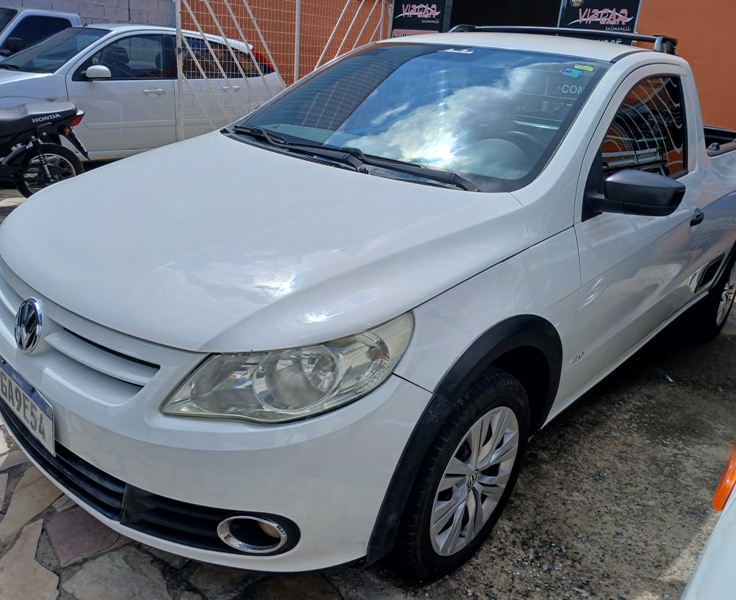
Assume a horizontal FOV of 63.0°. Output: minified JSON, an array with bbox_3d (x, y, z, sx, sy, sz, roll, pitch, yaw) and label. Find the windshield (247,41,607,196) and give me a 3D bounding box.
[{"bbox_3d":[0.146,-0.713,2.121,1.270,0.110,0.860,21,54,37],"label":"windshield"}]

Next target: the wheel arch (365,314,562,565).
[{"bbox_3d":[0.283,0.282,1.520,0.110,0.490,0.800,21,25,37],"label":"wheel arch"}]

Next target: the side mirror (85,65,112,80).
[{"bbox_3d":[-2.501,-2.109,5.577,0.230,0.145,0.130,19,26,35],"label":"side mirror"}]

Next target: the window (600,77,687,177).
[{"bbox_3d":[0.940,-0.565,2.030,0.060,0.410,0.870,4,14,42],"label":"window"}]

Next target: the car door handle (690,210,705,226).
[{"bbox_3d":[1.331,-0.338,2.422,0.045,0.070,0.160,21,25,37],"label":"car door handle"}]

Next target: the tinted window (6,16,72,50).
[{"bbox_3d":[-4.180,-3.345,7.600,0.070,0.450,0.900,1,15,41],"label":"tinted window"}]

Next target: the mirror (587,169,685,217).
[{"bbox_3d":[0.738,-0.300,1.642,0.230,0.120,0.125,21,25,37],"label":"mirror"}]

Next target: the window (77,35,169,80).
[{"bbox_3d":[-2.441,-2.394,5.899,0.060,0.460,1.000,-3,12,41],"label":"window"}]

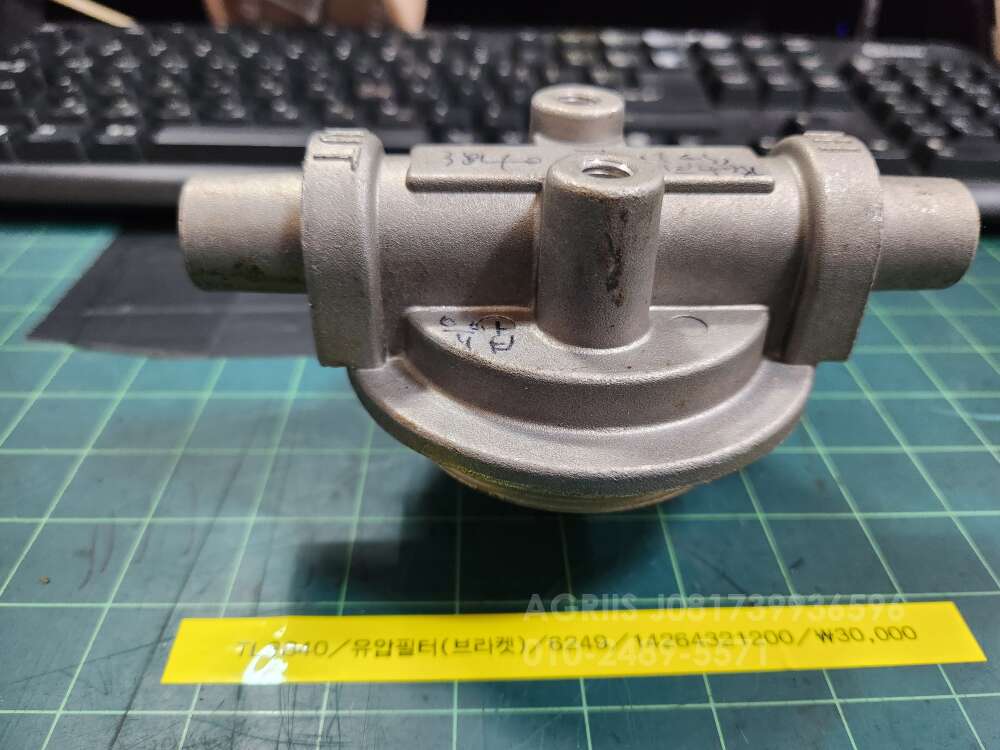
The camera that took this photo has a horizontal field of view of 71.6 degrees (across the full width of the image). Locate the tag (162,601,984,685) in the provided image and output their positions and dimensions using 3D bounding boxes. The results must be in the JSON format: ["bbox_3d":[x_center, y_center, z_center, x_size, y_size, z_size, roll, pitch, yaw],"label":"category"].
[{"bbox_3d":[0.014,0.045,0.118,0.137,0.001,0.012,0,37,-3],"label":"tag"}]

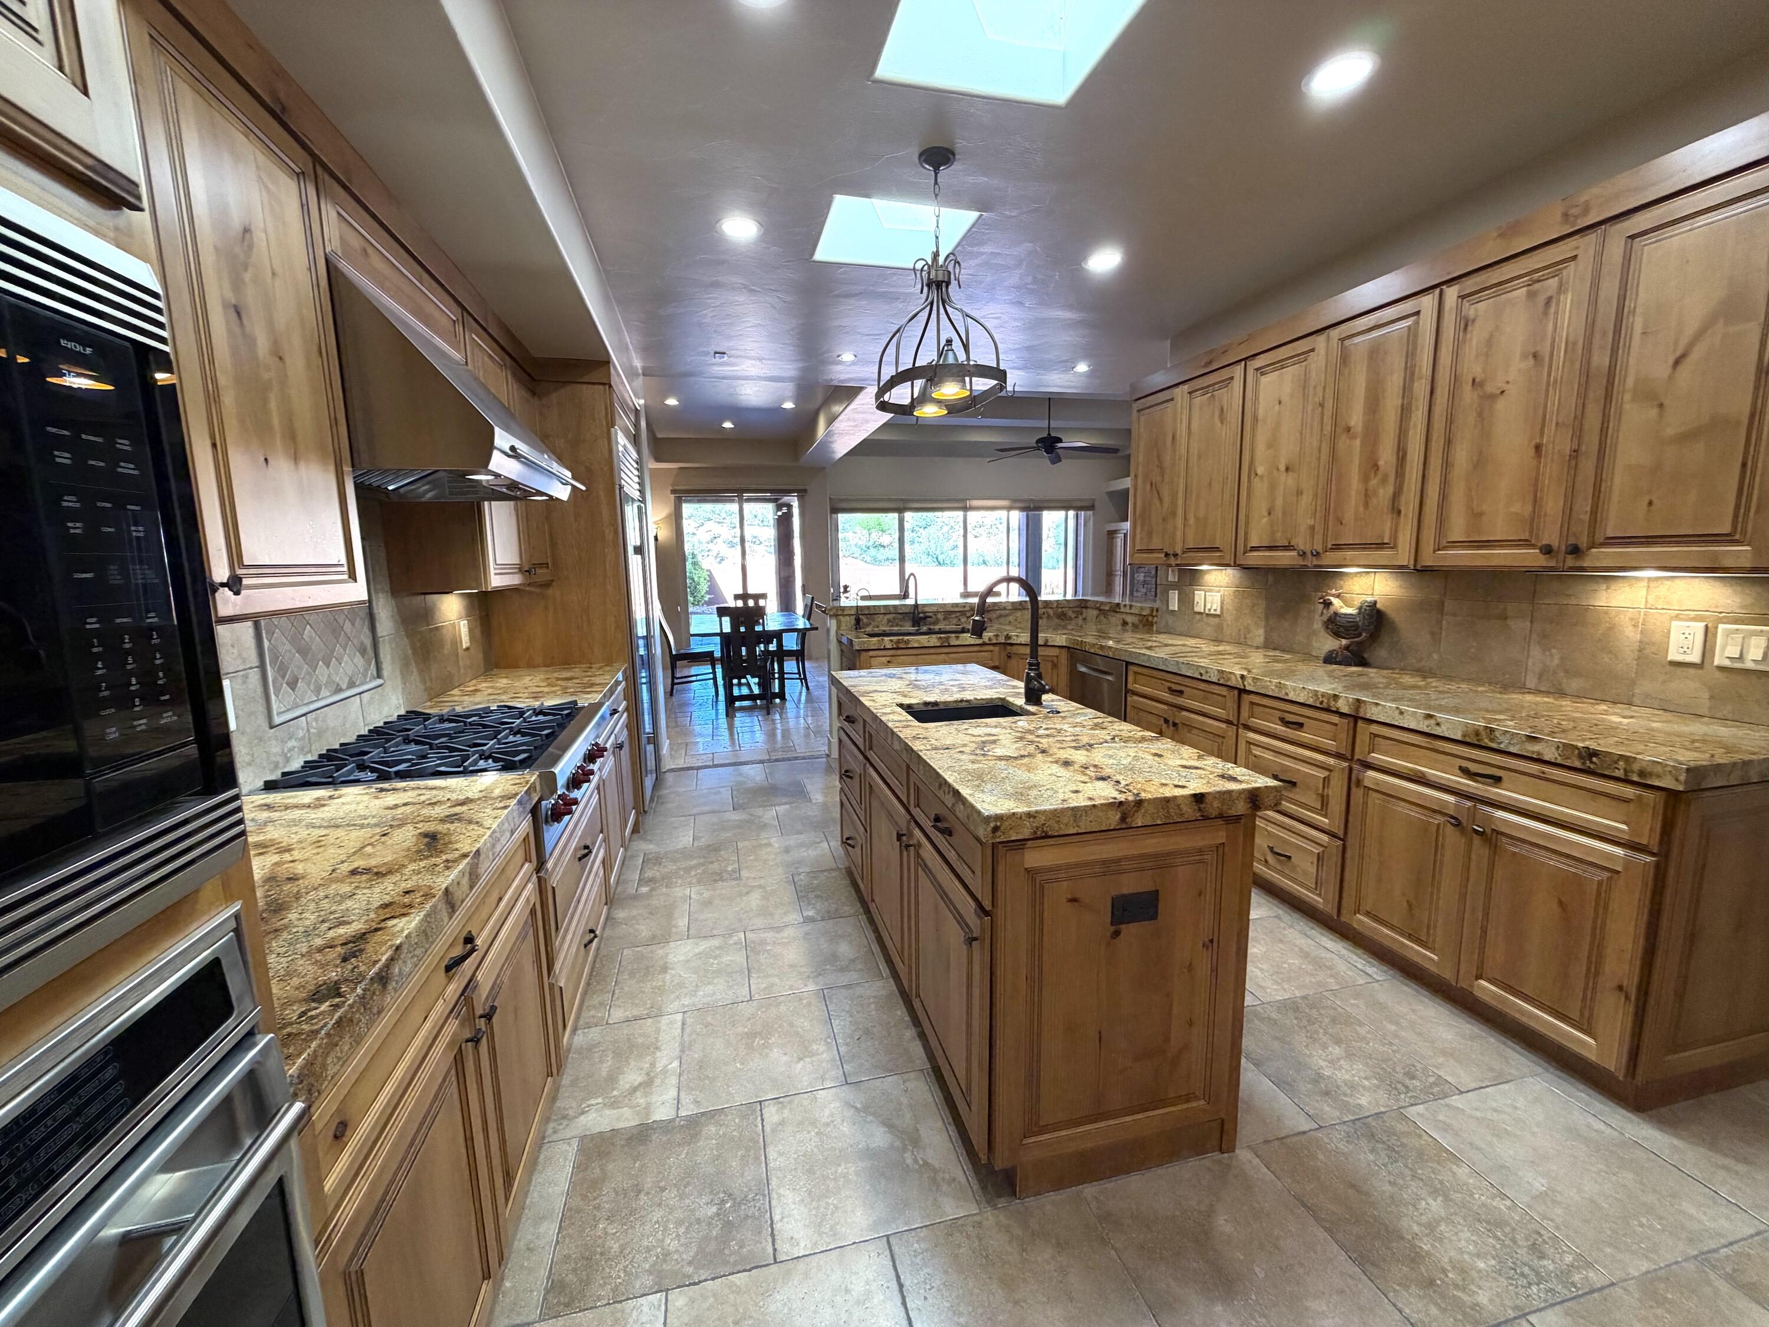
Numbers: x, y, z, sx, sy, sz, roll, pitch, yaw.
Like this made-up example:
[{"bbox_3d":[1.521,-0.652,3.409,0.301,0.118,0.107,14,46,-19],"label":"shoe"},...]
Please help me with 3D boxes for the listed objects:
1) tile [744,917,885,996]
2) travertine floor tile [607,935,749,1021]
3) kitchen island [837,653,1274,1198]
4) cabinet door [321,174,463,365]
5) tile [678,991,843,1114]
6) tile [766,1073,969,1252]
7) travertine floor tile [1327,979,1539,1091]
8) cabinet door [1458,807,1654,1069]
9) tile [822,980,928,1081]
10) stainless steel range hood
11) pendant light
[{"bbox_3d":[-0.269,1.079,2.641,0.455,0.013,0.449,-3,9,-13],"label":"tile"},{"bbox_3d":[-0.712,1.103,2.534,0.449,0.013,0.452,-3,9,-13],"label":"travertine floor tile"},{"bbox_3d":[0.323,0.612,2.465,0.688,0.929,1.908,-3,8,-13],"label":"kitchen island"},{"bbox_3d":[-1.264,-0.990,1.887,0.020,0.171,0.896,-3,9,-13],"label":"cabinet door"},{"bbox_3d":[-0.375,1.155,2.148,0.449,0.013,0.448,-3,9,-13],"label":"tile"},{"bbox_3d":[-0.057,1.207,1.760,0.451,0.013,0.451,-3,9,-13],"label":"tile"},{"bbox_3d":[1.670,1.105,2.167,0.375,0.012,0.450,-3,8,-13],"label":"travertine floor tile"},{"bbox_3d":[1.800,0.724,1.939,0.021,0.579,0.413,-3,8,-13],"label":"cabinet door"},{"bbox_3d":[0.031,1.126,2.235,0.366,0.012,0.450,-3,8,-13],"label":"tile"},{"bbox_3d":[-1.251,-0.698,1.934,0.619,0.436,0.907,-3,9,-13],"label":"stainless steel range hood"},{"bbox_3d":[0.180,-1.254,2.365,0.442,0.766,0.442,-1,8,0],"label":"pendant light"}]

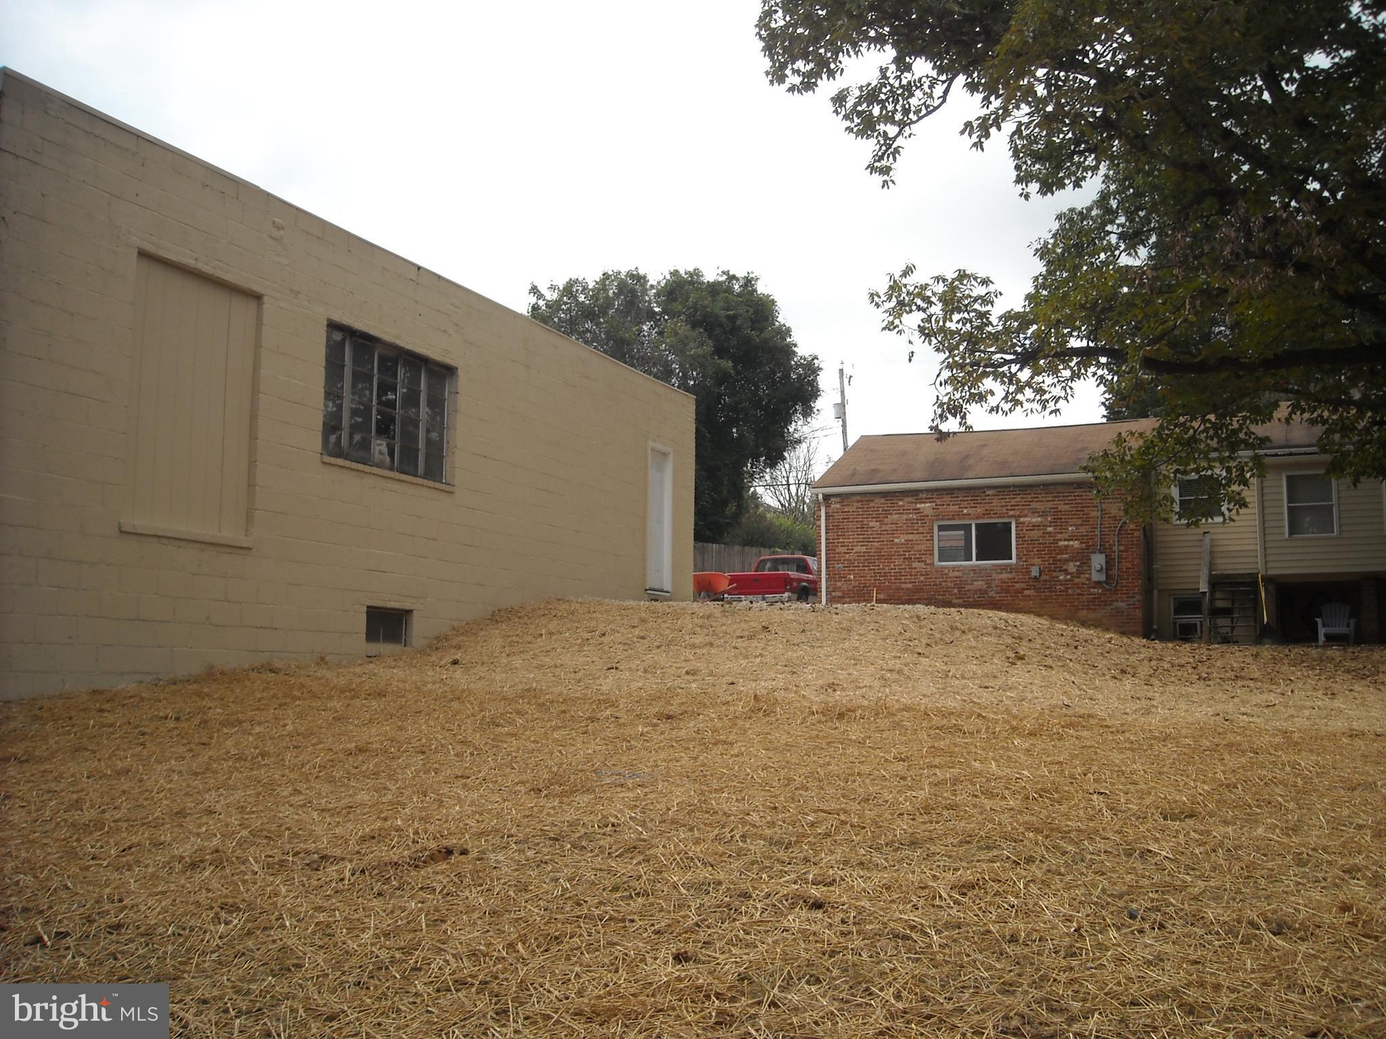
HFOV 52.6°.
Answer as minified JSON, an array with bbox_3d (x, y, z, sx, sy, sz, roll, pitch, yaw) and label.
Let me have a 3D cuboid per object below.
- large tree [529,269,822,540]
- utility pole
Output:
[{"bbox_3d":[-0.716,-2.078,40.549,8.800,10.530,8.000,0,-7,0],"label":"large tree"},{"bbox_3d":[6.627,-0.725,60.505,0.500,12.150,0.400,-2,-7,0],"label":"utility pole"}]

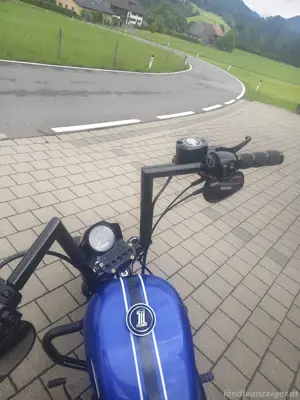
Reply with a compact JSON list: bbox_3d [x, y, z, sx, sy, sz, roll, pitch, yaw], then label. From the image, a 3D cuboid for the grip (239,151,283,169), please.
[{"bbox_3d":[0.289,-0.105,0.720,0.135,0.037,0.037,-6,35,-12],"label":"grip"}]

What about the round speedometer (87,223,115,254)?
[{"bbox_3d":[-0.156,0.120,0.868,0.090,0.045,0.090,-27,92,-23],"label":"round speedometer"}]

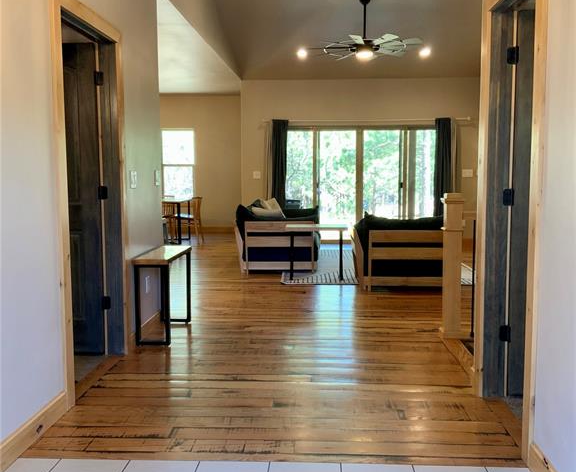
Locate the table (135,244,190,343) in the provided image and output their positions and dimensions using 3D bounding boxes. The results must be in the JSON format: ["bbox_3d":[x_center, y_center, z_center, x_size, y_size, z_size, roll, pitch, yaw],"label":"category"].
[{"bbox_3d":[-0.953,0.443,4.991,0.255,0.622,0.800,0,6,3],"label":"table"}]

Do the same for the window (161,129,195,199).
[{"bbox_3d":[-2.156,-1.391,12.702,0.700,1.430,0.110,0,6,3],"label":"window"}]

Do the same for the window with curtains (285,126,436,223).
[{"bbox_3d":[1.227,-0.872,10.939,3.000,2.020,0.130,0,6,3],"label":"window with curtains"}]

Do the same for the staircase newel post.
[{"bbox_3d":[1.231,0.219,4.825,0.160,1.080,0.160,0,6,3],"label":"staircase newel post"}]

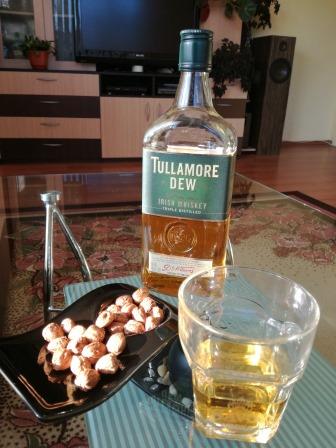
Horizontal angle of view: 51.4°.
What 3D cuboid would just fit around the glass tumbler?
[{"bbox_3d":[0.049,0.090,0.243,0.086,0.091,0.086,2,22,0],"label":"glass tumbler"}]

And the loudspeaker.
[{"bbox_3d":[0.967,-1.204,3.356,0.240,1.020,0.295,-3,22,-12],"label":"loudspeaker"}]

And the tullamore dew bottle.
[{"bbox_3d":[0.023,-0.057,0.375,0.096,0.267,0.067,5,22,7],"label":"tullamore dew bottle"}]

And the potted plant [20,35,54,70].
[{"bbox_3d":[-0.978,-1.285,2.618,0.237,0.238,0.222,-3,22,-12],"label":"potted plant"}]

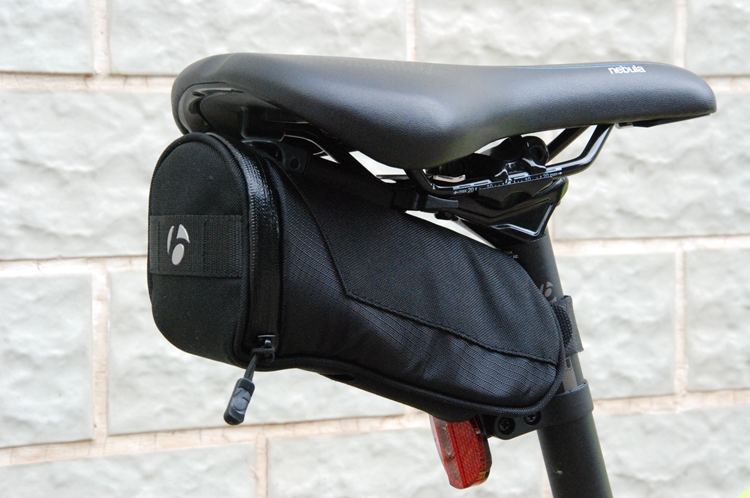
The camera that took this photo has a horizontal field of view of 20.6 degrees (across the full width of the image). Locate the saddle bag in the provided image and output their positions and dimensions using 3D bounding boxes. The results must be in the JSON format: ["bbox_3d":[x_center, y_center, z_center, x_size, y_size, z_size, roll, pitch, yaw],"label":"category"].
[{"bbox_3d":[0.001,0.014,0.926,0.196,0.130,0.088,-1,3,-32],"label":"saddle bag"}]

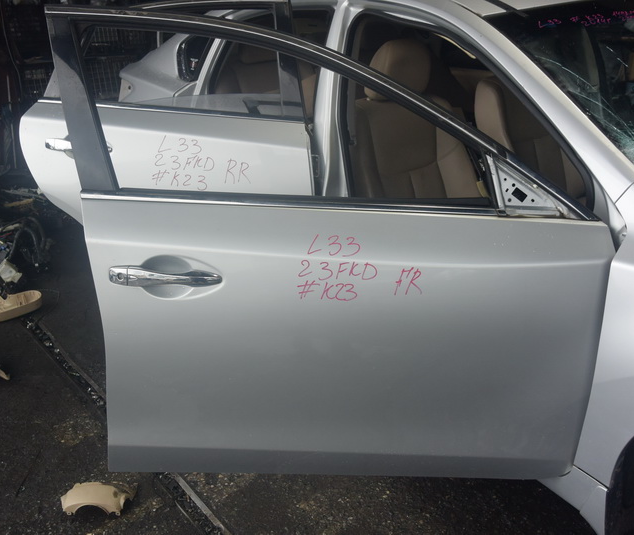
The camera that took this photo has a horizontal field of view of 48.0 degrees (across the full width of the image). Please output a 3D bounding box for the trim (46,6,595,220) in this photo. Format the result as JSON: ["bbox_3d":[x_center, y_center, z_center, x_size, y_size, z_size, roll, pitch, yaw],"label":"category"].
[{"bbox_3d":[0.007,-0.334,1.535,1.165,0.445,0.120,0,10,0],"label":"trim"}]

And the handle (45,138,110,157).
[{"bbox_3d":[-0.803,-0.405,2.400,0.230,0.038,0.045,2,21,6],"label":"handle"}]

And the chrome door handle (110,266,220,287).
[{"bbox_3d":[-0.315,0.019,1.483,0.232,0.038,0.045,0,21,0],"label":"chrome door handle"}]

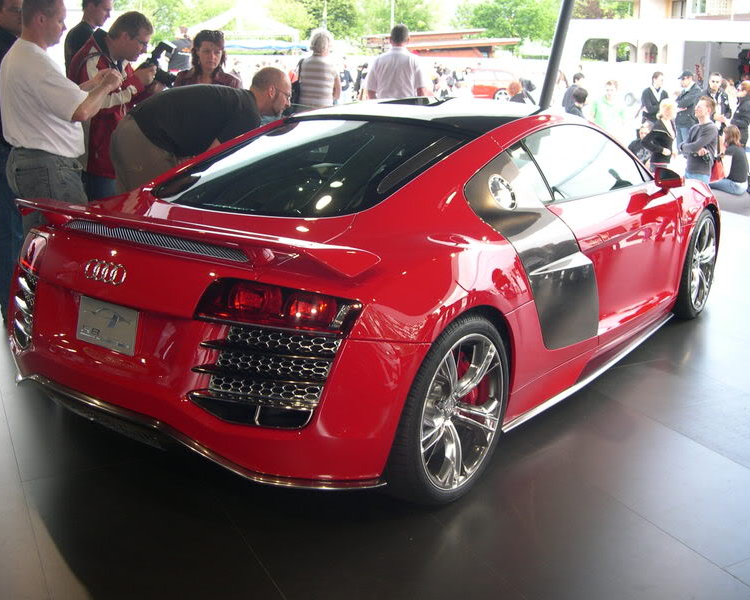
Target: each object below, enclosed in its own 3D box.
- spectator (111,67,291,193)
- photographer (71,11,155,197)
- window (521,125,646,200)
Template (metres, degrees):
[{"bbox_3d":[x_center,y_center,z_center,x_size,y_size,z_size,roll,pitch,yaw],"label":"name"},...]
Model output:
[{"bbox_3d":[-0.925,-0.567,4.955,0.980,1.440,0.500,-2,17,-4],"label":"spectator"},{"bbox_3d":[-1.461,-0.784,5.147,0.480,1.735,0.520,3,17,11],"label":"photographer"},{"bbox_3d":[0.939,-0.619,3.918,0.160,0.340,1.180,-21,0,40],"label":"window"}]

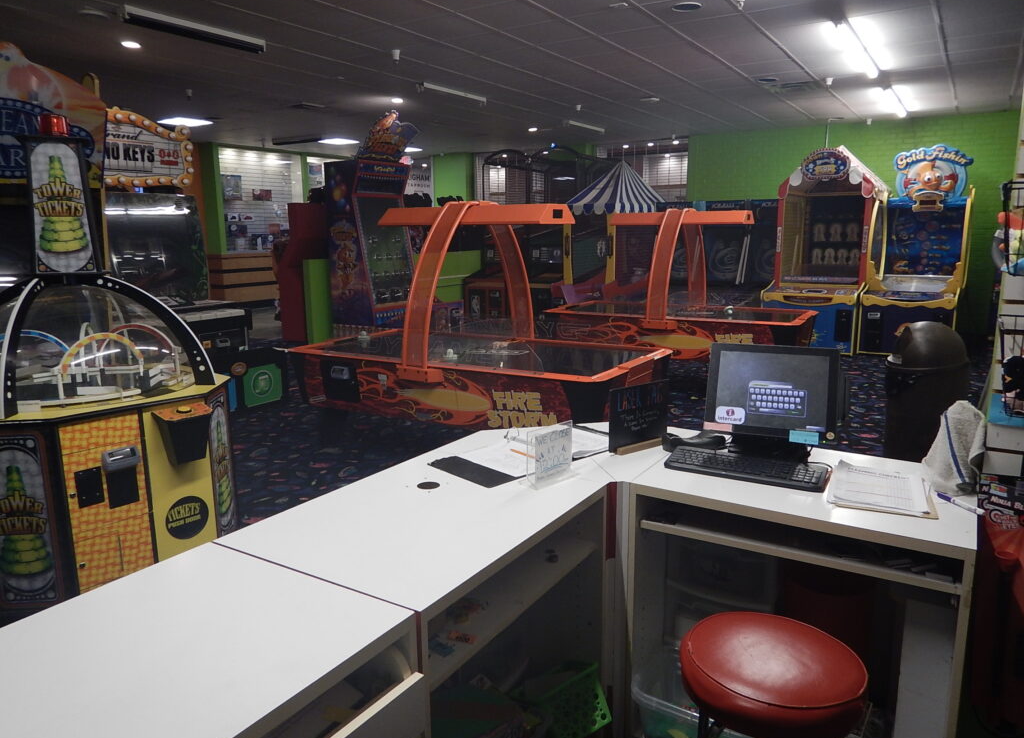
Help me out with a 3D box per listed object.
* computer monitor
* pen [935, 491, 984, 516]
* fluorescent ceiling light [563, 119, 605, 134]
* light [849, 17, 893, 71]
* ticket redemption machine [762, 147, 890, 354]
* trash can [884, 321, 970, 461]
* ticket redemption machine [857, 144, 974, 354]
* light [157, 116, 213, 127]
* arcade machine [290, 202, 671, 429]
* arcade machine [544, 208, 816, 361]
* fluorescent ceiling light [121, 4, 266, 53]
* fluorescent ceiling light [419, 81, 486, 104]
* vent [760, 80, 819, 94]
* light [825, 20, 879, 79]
[{"bbox_3d":[0.792,0.101,2.160,0.380,0.355,0.240,3,11,19],"label":"computer monitor"},{"bbox_3d":[1.191,0.358,1.884,0.012,0.012,0.132,-6,13,-25],"label":"pen"},{"bbox_3d":[1.141,-3.721,10.992,0.130,0.100,1.260,6,13,32],"label":"fluorescent ceiling light"},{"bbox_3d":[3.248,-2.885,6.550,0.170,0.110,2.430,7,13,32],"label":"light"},{"bbox_3d":[4.429,-1.728,10.008,1.210,2.750,2.000,6,13,32],"label":"ticket redemption machine"},{"bbox_3d":[2.766,0.172,4.752,0.490,0.970,0.490,3,12,17],"label":"trash can"},{"bbox_3d":[5.158,-1.514,9.020,1.020,2.540,1.500,7,13,32],"label":"ticket redemption machine"},{"bbox_3d":[-4.893,-3.678,10.631,0.600,0.060,0.590,7,13,32],"label":"light"},{"bbox_3d":[-0.271,-0.271,5.114,2.520,1.830,1.320,6,13,31],"label":"arcade machine"},{"bbox_3d":[1.733,-0.744,7.418,2.520,1.840,1.320,6,13,31],"label":"arcade machine"},{"bbox_3d":[-2.465,-2.627,5.545,0.120,0.110,1.210,7,13,32],"label":"fluorescent ceiling light"},{"bbox_3d":[-0.689,-3.209,8.325,0.110,0.100,1.210,7,13,32],"label":"fluorescent ceiling light"},{"bbox_3d":[3.292,-3.276,8.291,0.600,0.060,0.550,6,13,32],"label":"vent"},{"bbox_3d":[3.190,-2.866,6.434,0.200,0.110,2.360,6,13,32],"label":"light"}]

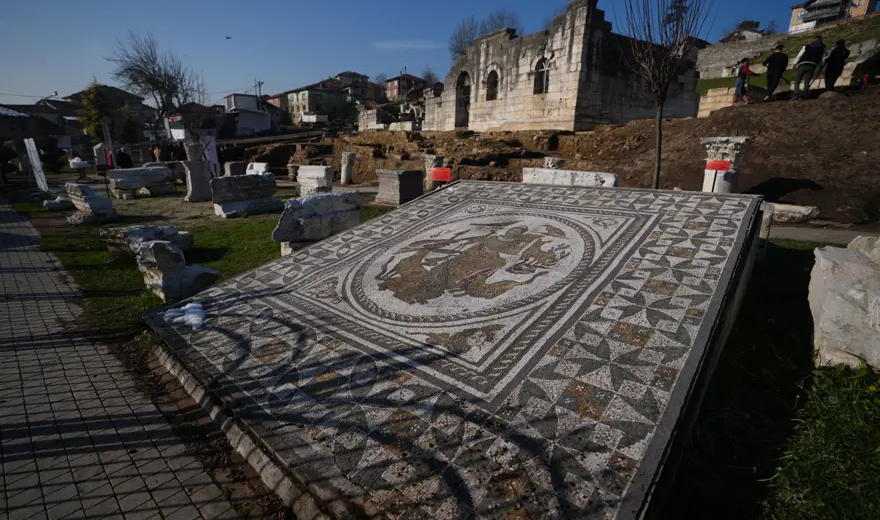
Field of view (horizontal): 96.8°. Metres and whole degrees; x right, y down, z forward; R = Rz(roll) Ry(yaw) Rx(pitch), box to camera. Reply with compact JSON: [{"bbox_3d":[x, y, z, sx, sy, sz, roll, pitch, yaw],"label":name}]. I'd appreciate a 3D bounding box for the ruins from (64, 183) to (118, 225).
[{"bbox_3d":[-8.148,-1.313,9.166,0.829,0.870,0.642,9,18,28],"label":"ruins"}]

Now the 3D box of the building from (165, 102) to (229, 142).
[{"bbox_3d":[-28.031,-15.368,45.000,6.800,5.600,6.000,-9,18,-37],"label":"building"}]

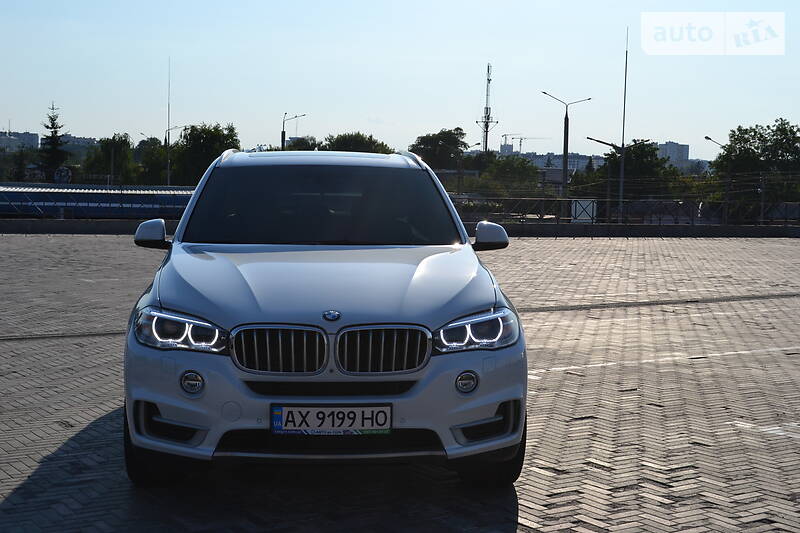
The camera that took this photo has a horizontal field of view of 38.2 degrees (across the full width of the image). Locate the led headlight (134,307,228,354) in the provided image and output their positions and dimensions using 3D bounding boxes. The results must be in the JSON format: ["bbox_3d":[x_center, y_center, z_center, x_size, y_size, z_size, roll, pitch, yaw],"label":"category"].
[{"bbox_3d":[-0.998,0.286,5.268,0.460,0.200,0.400,0,4,-5],"label":"led headlight"}]

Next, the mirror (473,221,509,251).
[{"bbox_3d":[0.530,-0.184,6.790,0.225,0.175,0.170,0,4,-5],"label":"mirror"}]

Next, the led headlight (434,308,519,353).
[{"bbox_3d":[0.362,0.294,5.389,0.460,0.200,0.400,0,4,-5],"label":"led headlight"}]

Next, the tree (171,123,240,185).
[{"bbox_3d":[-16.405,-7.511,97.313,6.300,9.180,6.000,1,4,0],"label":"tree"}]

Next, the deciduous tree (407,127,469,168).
[{"bbox_3d":[3.653,-8.409,112.340,6.200,9.970,6.000,1,4,0],"label":"deciduous tree"}]

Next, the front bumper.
[{"bbox_3d":[-0.323,0.601,5.330,1.910,0.570,0.540,0,4,-5],"label":"front bumper"}]

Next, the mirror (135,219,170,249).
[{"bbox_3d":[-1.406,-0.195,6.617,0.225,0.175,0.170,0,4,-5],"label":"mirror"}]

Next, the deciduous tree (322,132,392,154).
[{"bbox_3d":[-4.122,-8.092,110.319,7.000,9.360,6.500,1,4,0],"label":"deciduous tree"}]

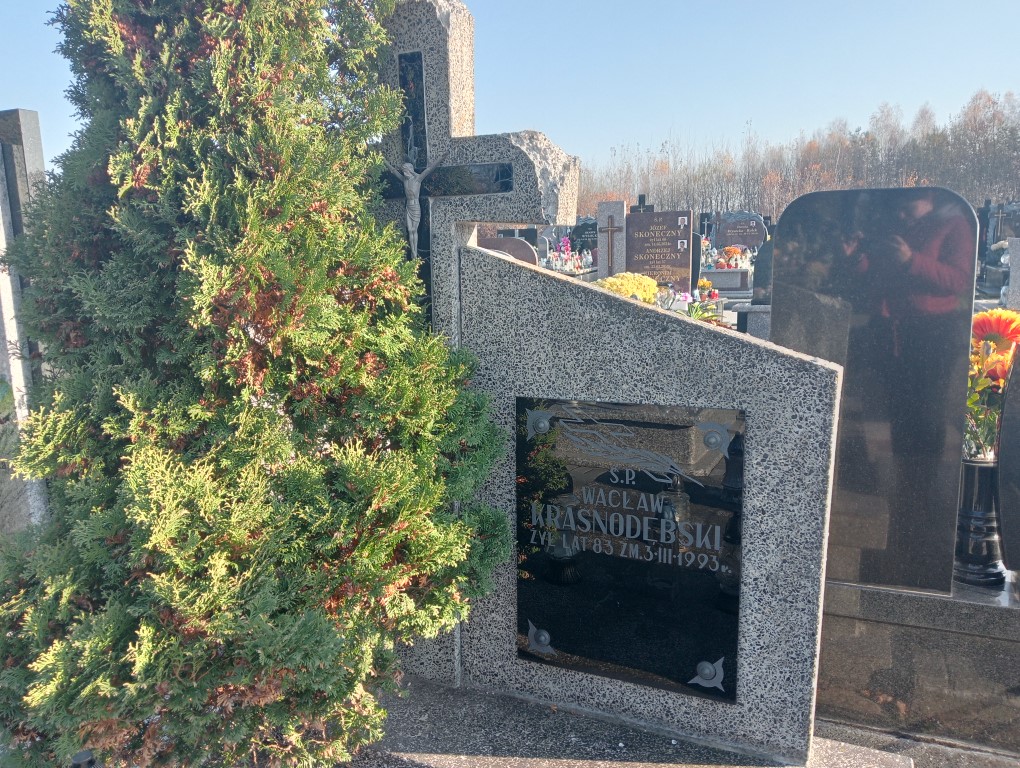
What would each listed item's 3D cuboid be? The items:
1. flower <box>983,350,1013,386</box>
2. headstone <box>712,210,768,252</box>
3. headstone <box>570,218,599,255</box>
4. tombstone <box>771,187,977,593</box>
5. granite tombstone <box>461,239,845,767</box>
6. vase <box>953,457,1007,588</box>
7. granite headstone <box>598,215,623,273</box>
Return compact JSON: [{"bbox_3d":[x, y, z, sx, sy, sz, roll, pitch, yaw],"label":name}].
[{"bbox_3d":[1.227,-0.039,2.071,0.100,0.100,0.070,3,10,22],"label":"flower"},{"bbox_3d":[4.633,-2.956,16.500,1.030,0.970,0.100,2,10,19],"label":"headstone"},{"bbox_3d":[1.471,-2.642,15.000,0.780,0.860,0.100,2,10,20],"label":"headstone"},{"bbox_3d":[0.893,0.020,2.090,0.450,0.995,0.085,3,10,22],"label":"tombstone"},{"bbox_3d":[0.218,0.188,1.460,0.650,0.860,0.085,3,10,22],"label":"granite tombstone"},{"bbox_3d":[1.223,0.345,2.134,0.145,0.326,0.145,3,10,22],"label":"vase"},{"bbox_3d":[0.988,-1.293,8.000,0.260,0.940,0.090,3,10,22],"label":"granite headstone"}]

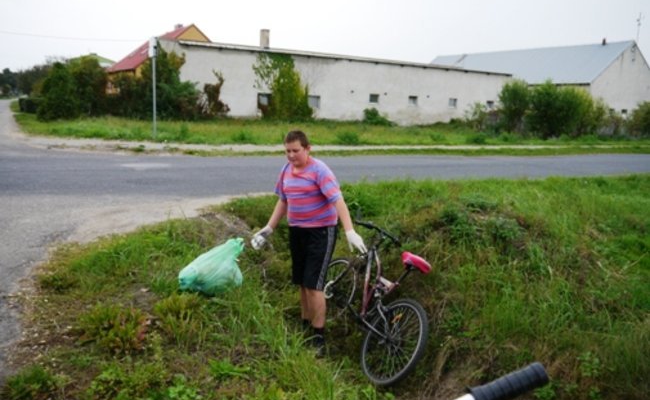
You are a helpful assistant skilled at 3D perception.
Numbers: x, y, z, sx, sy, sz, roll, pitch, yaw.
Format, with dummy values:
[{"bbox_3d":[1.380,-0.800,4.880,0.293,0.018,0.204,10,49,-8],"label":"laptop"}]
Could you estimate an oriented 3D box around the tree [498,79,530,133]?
[{"bbox_3d":[13.797,-6.917,38.500,2.500,3.800,2.400,3,10,0],"label":"tree"}]

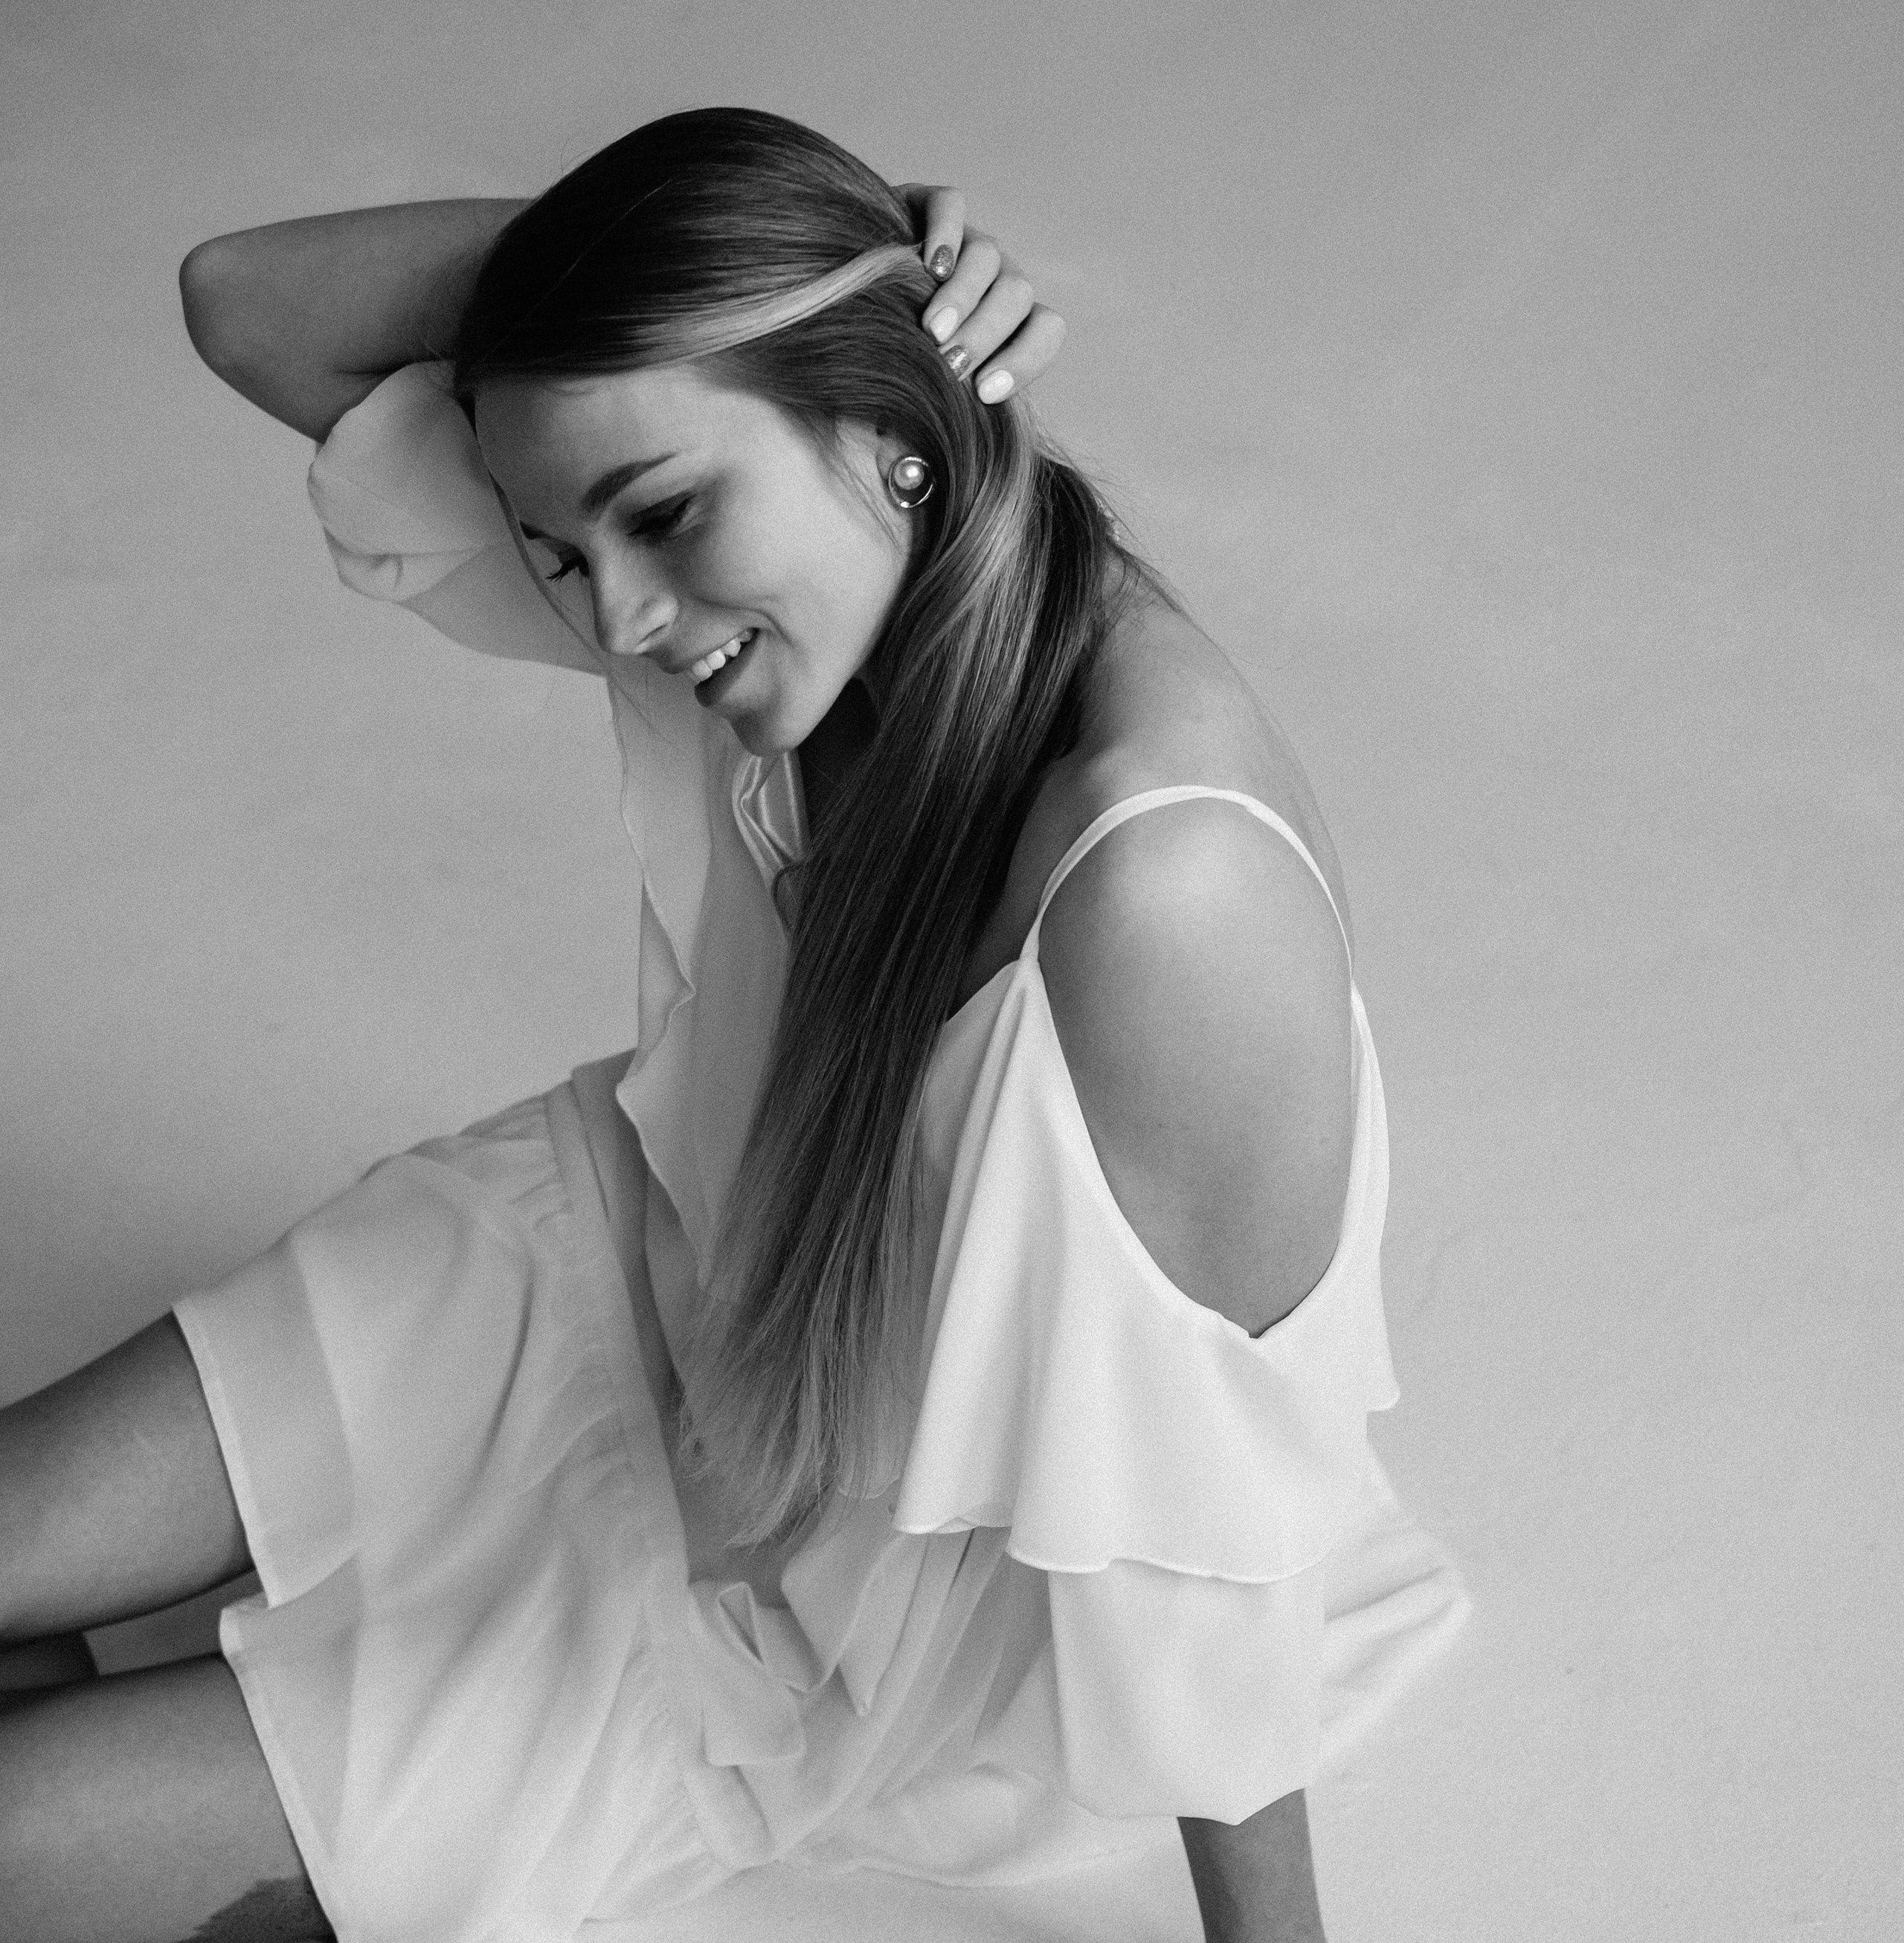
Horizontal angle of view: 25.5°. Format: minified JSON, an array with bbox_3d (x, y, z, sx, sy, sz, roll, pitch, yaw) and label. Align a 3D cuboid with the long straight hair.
[{"bbox_3d":[-0.036,-0.064,1.653,0.270,0.520,0.230,-29,46,-32],"label":"long straight hair"}]

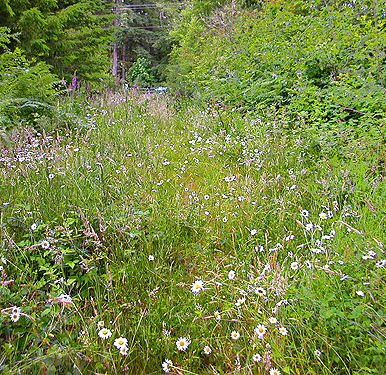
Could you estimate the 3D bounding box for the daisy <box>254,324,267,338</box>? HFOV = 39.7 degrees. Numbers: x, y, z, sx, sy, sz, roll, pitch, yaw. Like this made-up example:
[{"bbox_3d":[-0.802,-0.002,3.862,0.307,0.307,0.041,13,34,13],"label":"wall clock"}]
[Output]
[{"bbox_3d":[0.252,0.533,1.980,0.047,0.014,0.047,0,53,7],"label":"daisy"}]

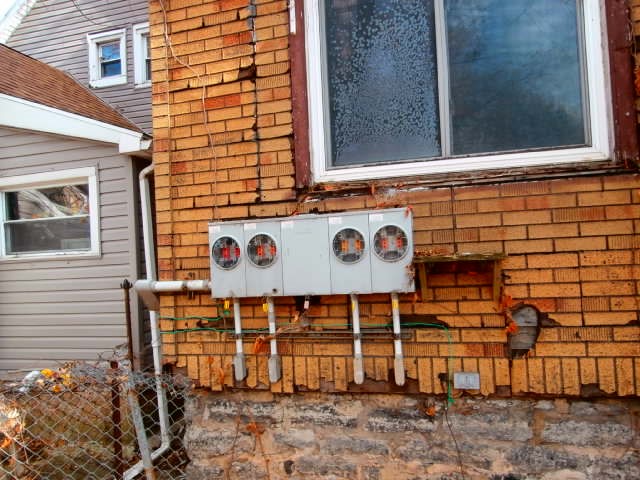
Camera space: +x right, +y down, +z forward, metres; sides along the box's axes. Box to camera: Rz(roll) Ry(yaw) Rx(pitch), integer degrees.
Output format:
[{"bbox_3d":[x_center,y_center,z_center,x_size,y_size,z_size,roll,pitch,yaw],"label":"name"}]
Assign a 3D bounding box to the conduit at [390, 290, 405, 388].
[{"bbox_3d":[0.368,0.473,2.124,0.050,0.448,0.055,-3,-2,15],"label":"conduit"}]

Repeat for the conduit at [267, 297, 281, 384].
[{"bbox_3d":[-0.244,0.512,2.291,0.050,0.444,0.055,-4,-2,15],"label":"conduit"}]

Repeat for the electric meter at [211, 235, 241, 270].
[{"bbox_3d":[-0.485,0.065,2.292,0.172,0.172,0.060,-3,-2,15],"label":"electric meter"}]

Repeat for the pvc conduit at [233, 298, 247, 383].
[{"bbox_3d":[-0.432,0.523,2.342,0.050,0.437,0.055,-4,-2,15],"label":"pvc conduit"}]

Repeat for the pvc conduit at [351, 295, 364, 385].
[{"bbox_3d":[0.179,0.485,2.176,0.050,0.440,0.055,-3,-2,15],"label":"pvc conduit"}]

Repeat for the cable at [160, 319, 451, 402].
[{"bbox_3d":[-0.142,0.597,2.292,1.565,0.407,0.040,-3,-2,15],"label":"cable"}]

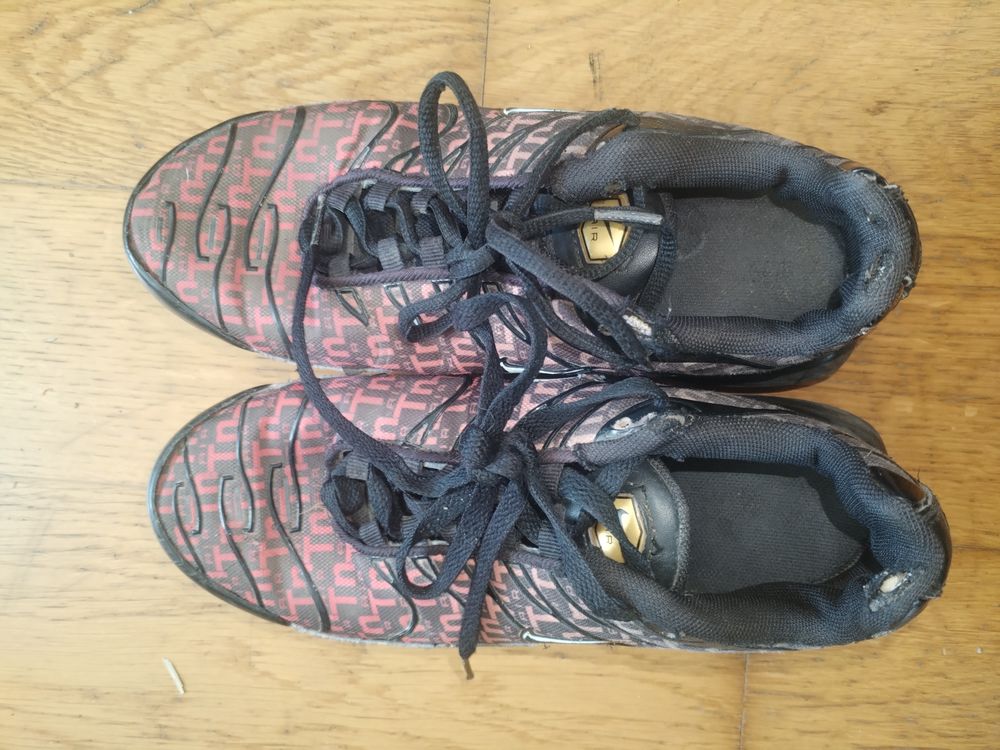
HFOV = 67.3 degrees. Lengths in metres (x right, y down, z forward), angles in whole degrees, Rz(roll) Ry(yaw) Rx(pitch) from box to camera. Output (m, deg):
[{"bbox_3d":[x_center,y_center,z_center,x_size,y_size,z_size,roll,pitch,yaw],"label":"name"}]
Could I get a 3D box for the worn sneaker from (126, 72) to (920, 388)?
[{"bbox_3d":[0.002,-0.050,0.265,0.293,0.114,0.109,3,90,0],"label":"worn sneaker"}]

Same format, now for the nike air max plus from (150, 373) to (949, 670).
[{"bbox_3d":[0.010,0.053,0.265,0.293,0.114,0.108,1,90,0],"label":"nike air max plus"}]

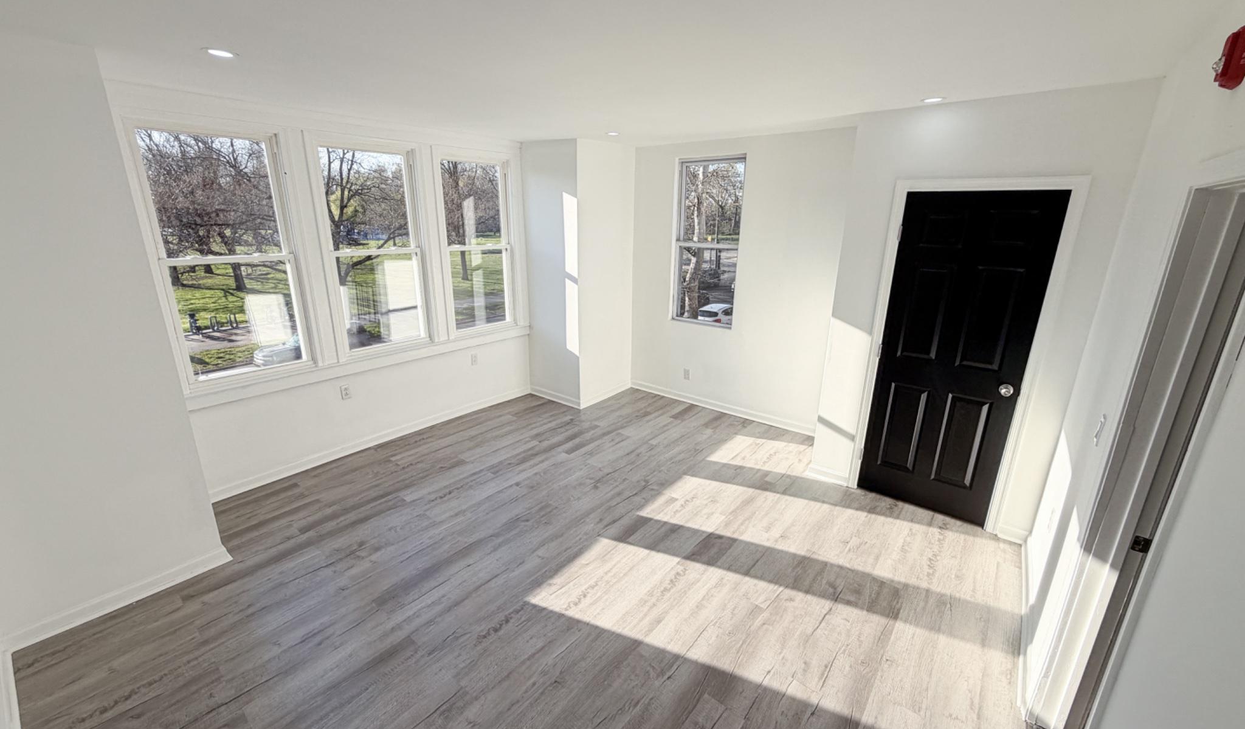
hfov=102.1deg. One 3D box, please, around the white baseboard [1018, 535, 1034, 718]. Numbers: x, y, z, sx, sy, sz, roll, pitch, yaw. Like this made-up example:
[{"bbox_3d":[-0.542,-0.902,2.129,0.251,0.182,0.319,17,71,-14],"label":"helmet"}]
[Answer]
[{"bbox_3d":[2.018,1.207,2.524,0.020,0.086,1.387,14,21,36],"label":"white baseboard"}]

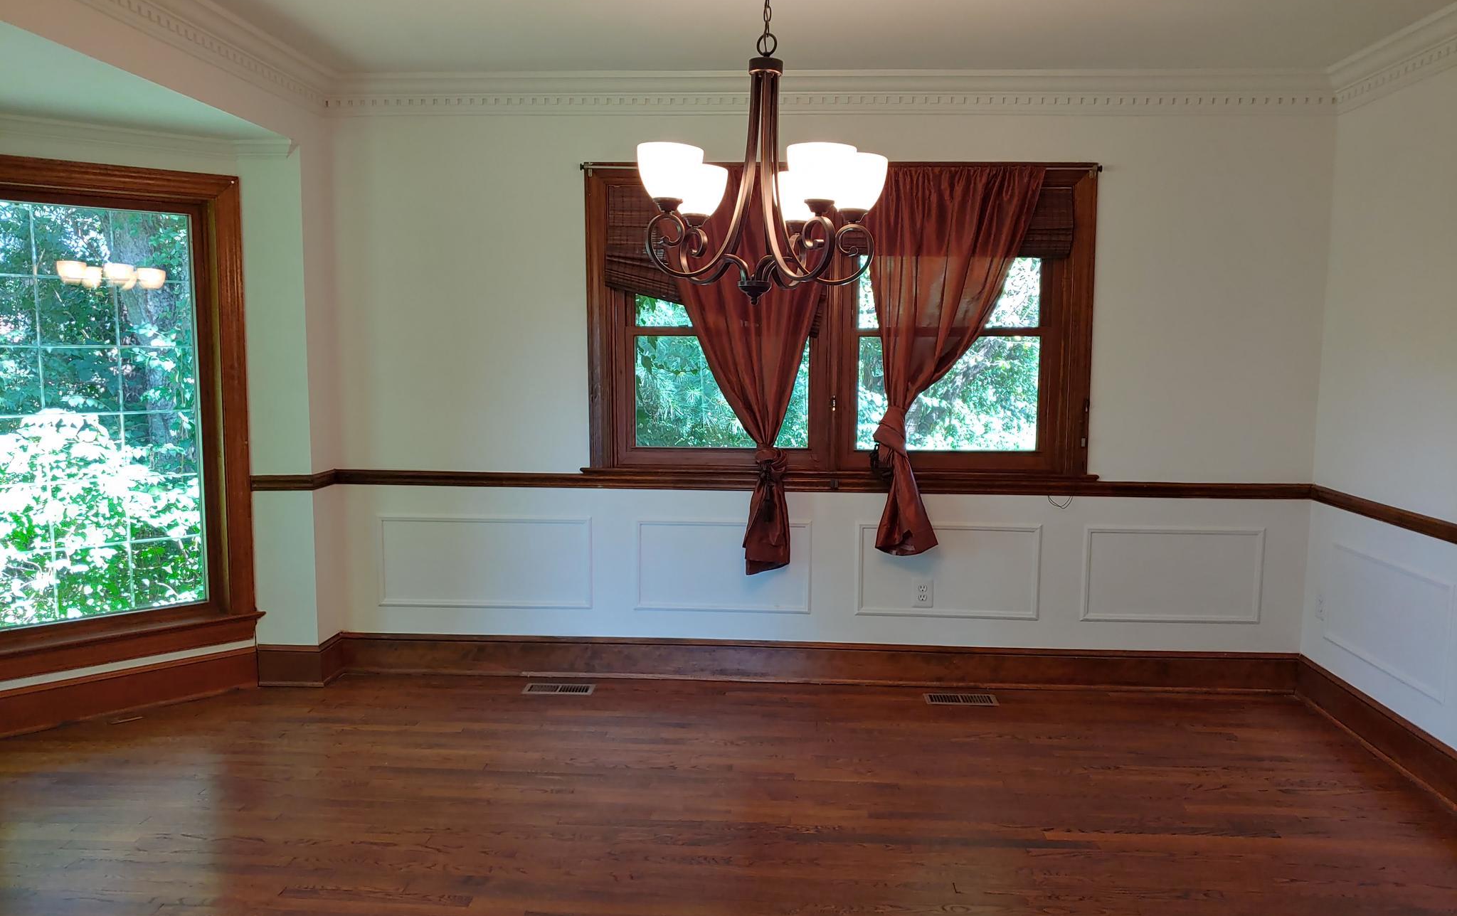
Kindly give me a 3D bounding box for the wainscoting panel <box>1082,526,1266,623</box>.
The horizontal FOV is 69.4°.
[{"bbox_3d":[1.810,0.481,4.285,0.723,0.390,0.025,1,7,3],"label":"wainscoting panel"}]

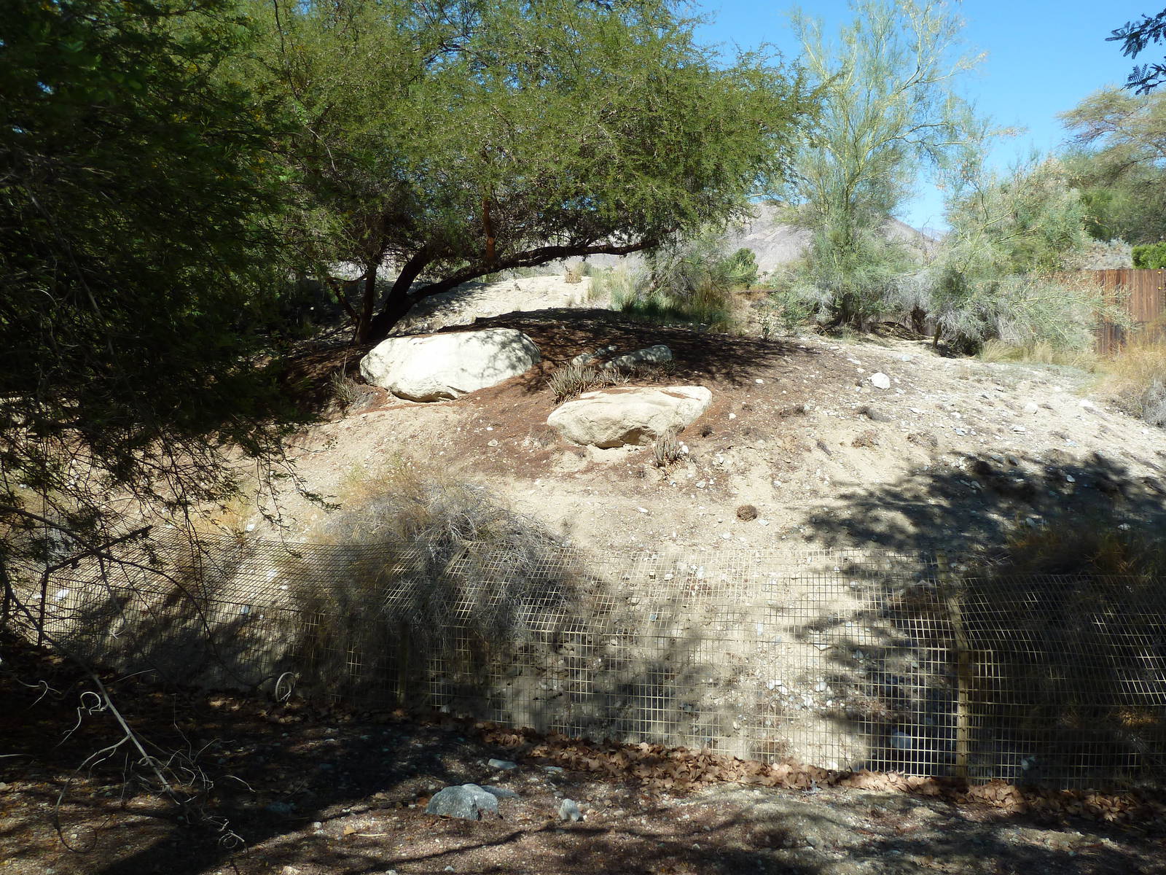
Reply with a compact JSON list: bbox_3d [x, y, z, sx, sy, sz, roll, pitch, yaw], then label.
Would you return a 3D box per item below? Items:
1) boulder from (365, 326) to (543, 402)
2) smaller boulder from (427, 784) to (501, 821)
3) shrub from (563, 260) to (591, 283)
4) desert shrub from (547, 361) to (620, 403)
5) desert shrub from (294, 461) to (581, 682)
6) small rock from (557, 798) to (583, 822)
[{"bbox_3d":[-1.159,-0.618,8.600,1.550,0.660,0.950,0,2,-8],"label":"boulder"},{"bbox_3d":[-0.446,1.353,3.630,0.265,0.115,0.190,0,2,-7],"label":"smaller boulder"},{"bbox_3d":[-0.094,-2.628,15.500,0.430,0.360,0.400,0,2,0],"label":"shrub"},{"bbox_3d":[0.004,-0.459,8.200,0.600,0.320,0.450,0,2,0],"label":"desert shrub"},{"bbox_3d":[-0.702,0.605,4.900,1.430,1.020,1.200,0,2,-8],"label":"desert shrub"},{"bbox_3d":[-0.045,1.357,3.560,0.083,0.070,0.075,0,2,-1],"label":"small rock"}]

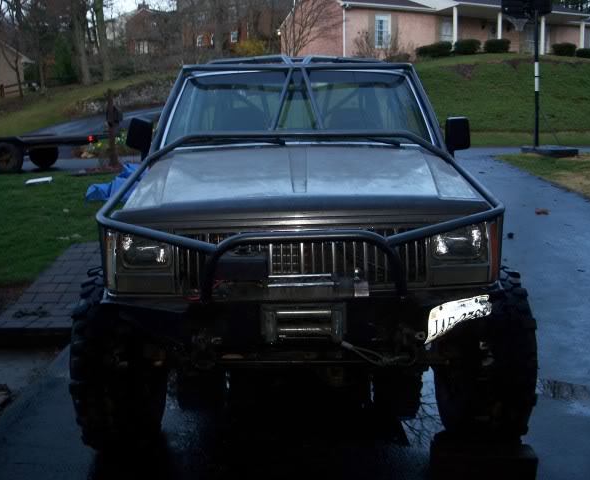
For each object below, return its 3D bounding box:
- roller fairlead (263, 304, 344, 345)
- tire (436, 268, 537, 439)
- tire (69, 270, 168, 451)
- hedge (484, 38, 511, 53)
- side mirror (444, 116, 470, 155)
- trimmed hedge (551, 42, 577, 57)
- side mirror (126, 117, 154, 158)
[{"bbox_3d":[0.032,0.317,2.550,0.305,0.130,0.120,-1,12,0],"label":"roller fairlead"},{"bbox_3d":[0.940,0.562,3.520,0.320,0.930,0.930,-1,12,0],"label":"tire"},{"bbox_3d":[-0.830,0.578,3.480,0.320,0.930,0.930,-1,12,0],"label":"tire"},{"bbox_3d":[11.425,-10.929,38.500,1.350,0.800,1.100,-8,12,-32],"label":"hedge"},{"bbox_3d":[0.998,-0.638,4.200,0.145,0.225,0.100,-3,12,-8],"label":"side mirror"},{"bbox_3d":[15.955,-11.248,40.500,1.300,0.800,1.100,-8,12,-32],"label":"trimmed hedge"},{"bbox_3d":[-0.955,-0.629,4.200,0.150,0.235,0.100,8,12,7],"label":"side mirror"}]

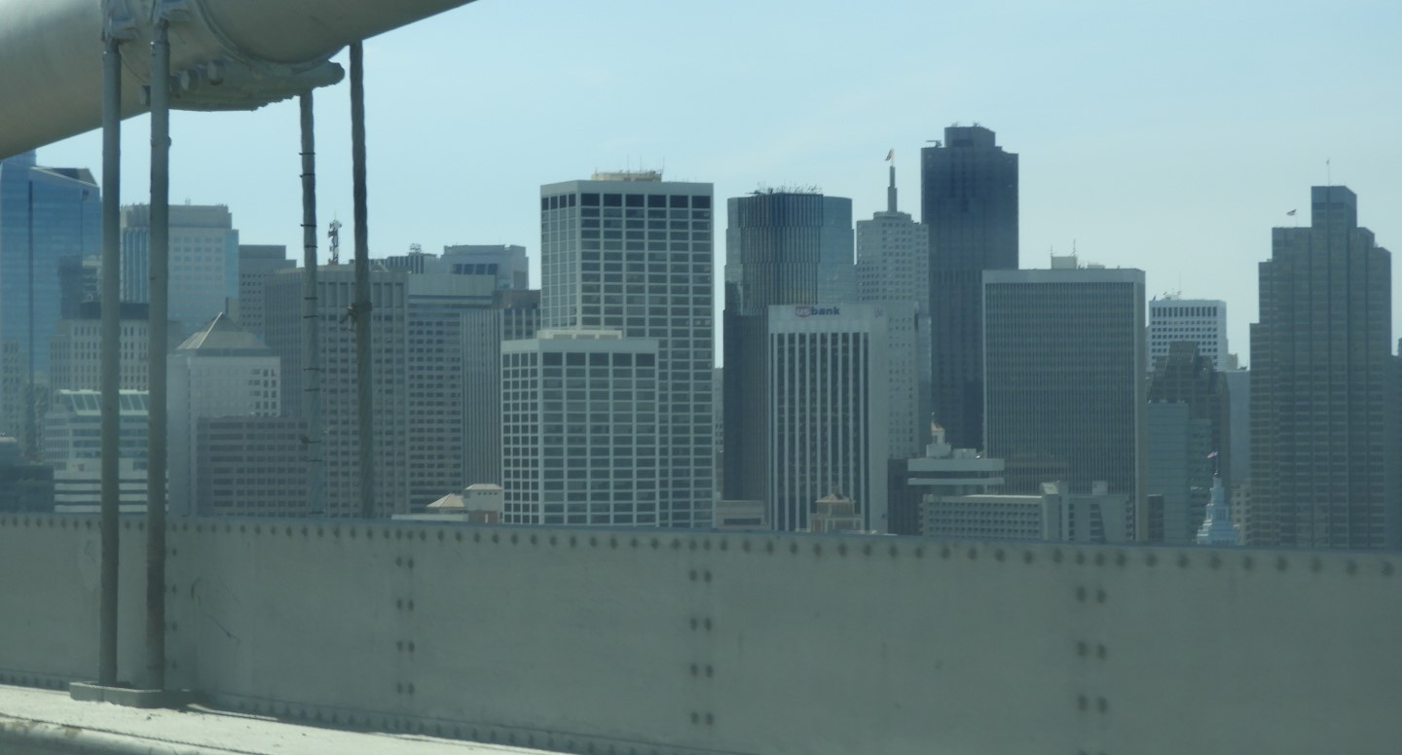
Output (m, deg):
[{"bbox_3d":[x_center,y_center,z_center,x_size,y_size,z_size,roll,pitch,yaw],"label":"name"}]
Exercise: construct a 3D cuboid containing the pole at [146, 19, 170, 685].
[{"bbox_3d":[-2.289,-0.095,19.669,0.074,2.836,0.074,0,-1,0],"label":"pole"}]

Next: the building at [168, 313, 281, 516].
[{"bbox_3d":[-173.028,41.485,1689.515,35.000,128.500,26.000,0,-1,-24],"label":"building"}]

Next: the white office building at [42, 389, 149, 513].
[{"bbox_3d":[-198.094,53.168,1544.226,34.000,99.000,28.000,0,-1,-24],"label":"white office building"}]

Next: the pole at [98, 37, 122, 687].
[{"bbox_3d":[-2.410,-0.067,19.000,0.073,2.655,0.073,0,-1,0],"label":"pole"}]

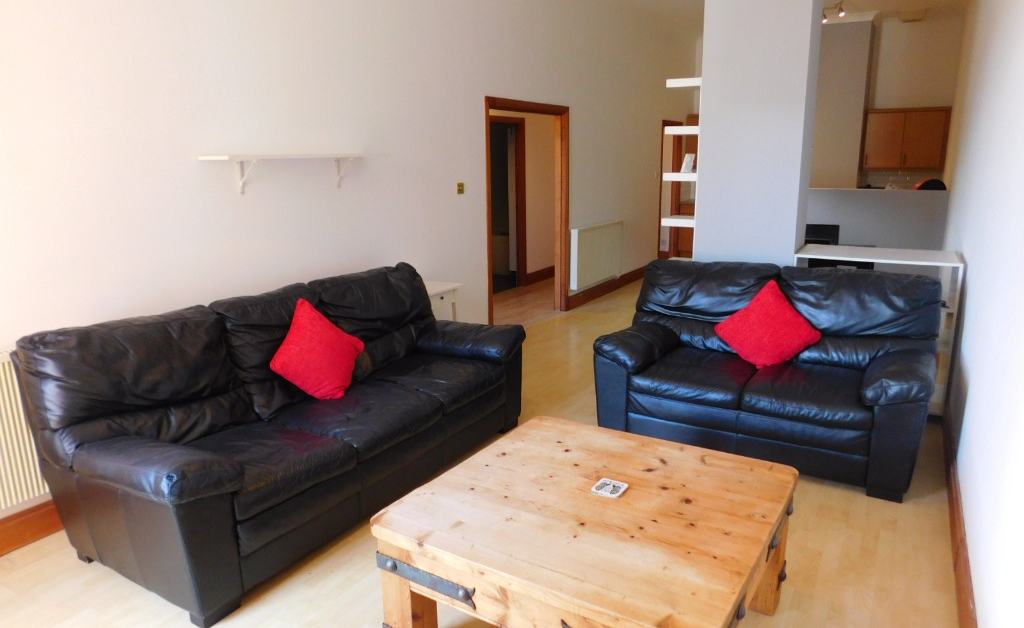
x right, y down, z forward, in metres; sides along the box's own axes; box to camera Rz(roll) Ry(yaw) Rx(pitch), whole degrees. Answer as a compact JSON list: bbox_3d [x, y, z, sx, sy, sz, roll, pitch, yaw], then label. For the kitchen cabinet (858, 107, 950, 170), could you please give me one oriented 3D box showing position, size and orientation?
[{"bbox_3d":[5.154,-2.276,8.964,0.987,0.800,0.336,7,15,30],"label":"kitchen cabinet"}]

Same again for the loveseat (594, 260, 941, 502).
[{"bbox_3d":[1.381,0.248,3.788,1.629,0.928,0.958,7,15,30],"label":"loveseat"}]

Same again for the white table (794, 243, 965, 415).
[{"bbox_3d":[2.284,0.063,4.335,0.875,0.904,0.551,7,15,31],"label":"white table"}]

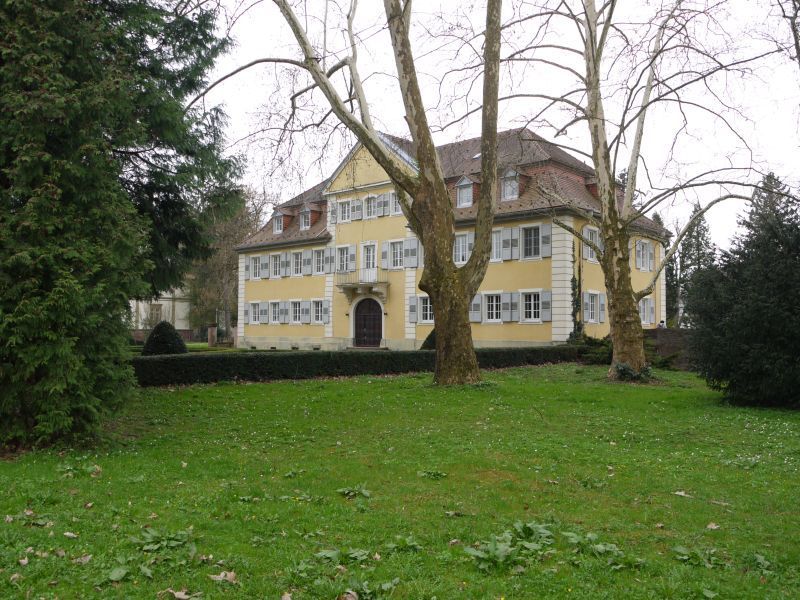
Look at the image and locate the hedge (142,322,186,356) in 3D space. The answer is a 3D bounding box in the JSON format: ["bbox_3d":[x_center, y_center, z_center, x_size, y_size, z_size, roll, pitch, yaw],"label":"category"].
[{"bbox_3d":[-9.281,1.764,30.957,1.950,1.874,1.950,-2,-4,44],"label":"hedge"}]

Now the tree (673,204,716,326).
[{"bbox_3d":[24.748,-1.734,65.715,4.300,12.588,4.300,-2,-4,44],"label":"tree"}]

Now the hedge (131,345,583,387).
[{"bbox_3d":[0.412,2.347,30.639,1.100,0.850,23.718,-2,-4,42],"label":"hedge"}]

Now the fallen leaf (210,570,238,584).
[{"bbox_3d":[-1.115,1.743,4.936,0.175,0.045,0.140,1,-3,0],"label":"fallen leaf"}]

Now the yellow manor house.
[{"bbox_3d":[1.957,-3.612,56.913,31.537,14.924,13.844,-2,-4,44],"label":"yellow manor house"}]

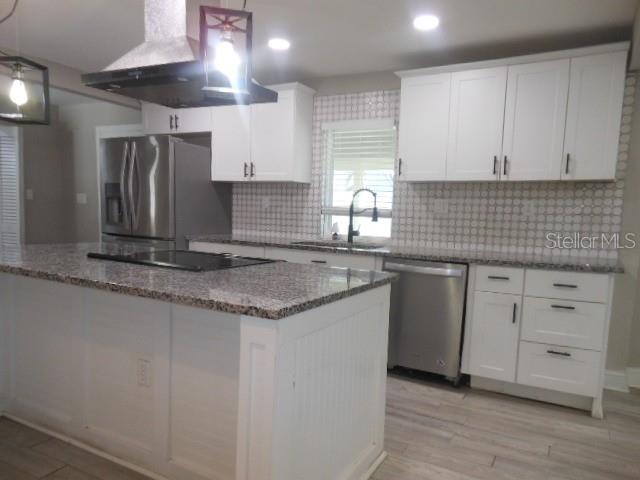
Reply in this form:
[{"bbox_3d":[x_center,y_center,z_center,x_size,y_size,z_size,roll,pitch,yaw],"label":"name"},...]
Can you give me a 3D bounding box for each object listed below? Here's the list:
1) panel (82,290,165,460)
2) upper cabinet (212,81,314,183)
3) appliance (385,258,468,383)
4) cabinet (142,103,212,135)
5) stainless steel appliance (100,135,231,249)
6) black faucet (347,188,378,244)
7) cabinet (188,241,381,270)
[{"bbox_3d":[-0.938,0.597,2.179,0.555,0.750,0.025,4,5,28],"label":"panel"},{"bbox_3d":[-0.552,-0.966,4.380,0.951,0.833,0.342,4,5,28],"label":"upper cabinet"},{"bbox_3d":[0.852,0.564,3.541,0.593,0.855,0.605,4,5,28],"label":"appliance"},{"bbox_3d":[-1.379,-1.253,4.805,0.939,0.335,0.332,4,5,28],"label":"cabinet"},{"bbox_3d":[-1.524,-0.041,4.628,0.897,1.800,0.861,4,5,28],"label":"stainless steel appliance"},{"bbox_3d":[0.367,-0.203,3.999,0.285,0.481,0.070,4,5,28],"label":"black faucet"},{"bbox_3d":[-0.236,0.491,4.145,1.894,0.876,0.629,4,5,28],"label":"cabinet"}]

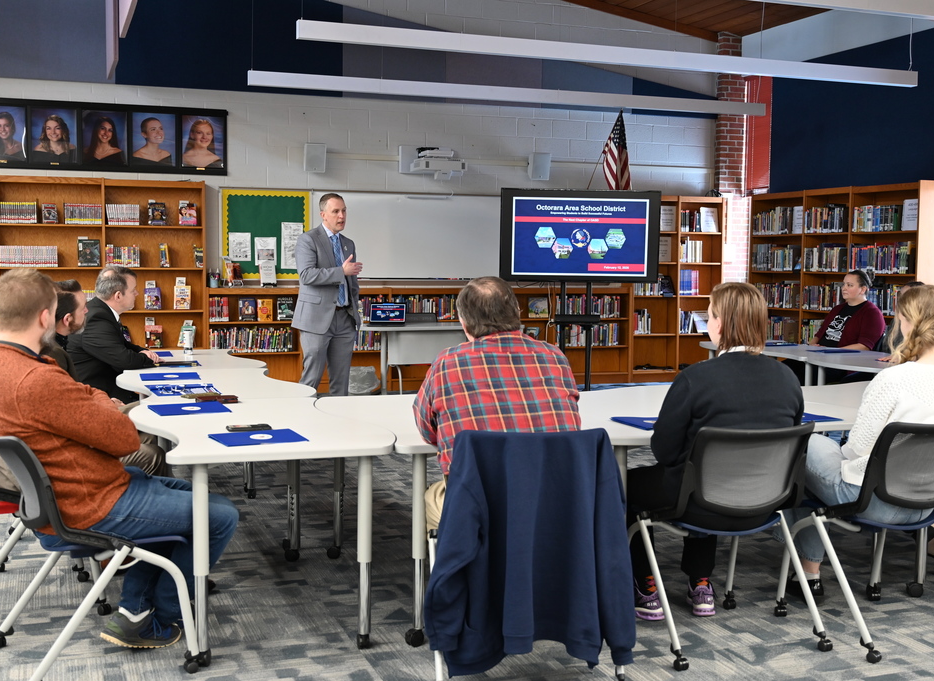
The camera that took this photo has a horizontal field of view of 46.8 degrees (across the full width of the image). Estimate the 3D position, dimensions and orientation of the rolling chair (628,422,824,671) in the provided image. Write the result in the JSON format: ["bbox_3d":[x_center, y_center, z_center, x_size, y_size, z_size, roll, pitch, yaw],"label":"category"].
[{"bbox_3d":[0.915,0.676,3.936,0.620,0.820,0.580,-1,5,-19],"label":"rolling chair"}]

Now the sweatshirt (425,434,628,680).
[{"bbox_3d":[0.206,0.655,3.463,0.690,0.750,0.250,-2,5,-29],"label":"sweatshirt"}]

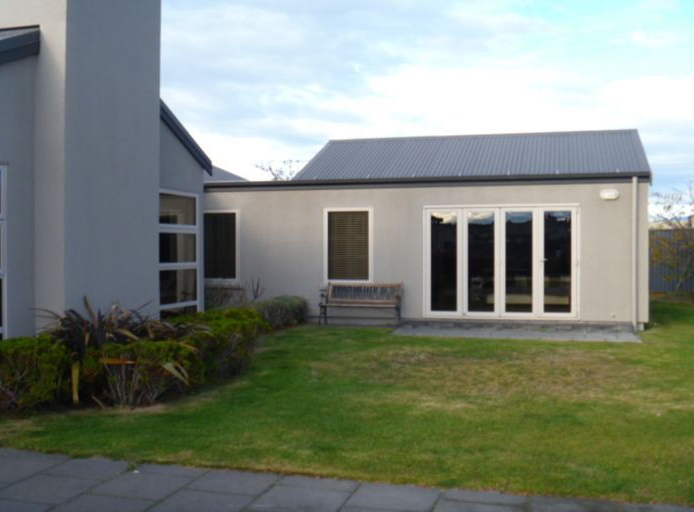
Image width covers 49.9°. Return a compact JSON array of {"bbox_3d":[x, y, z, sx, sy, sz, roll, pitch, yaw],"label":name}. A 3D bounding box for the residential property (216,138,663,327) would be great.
[{"bbox_3d":[1.746,-0.724,16.738,8.850,3.870,5.050,0,0,16],"label":"residential property"}]

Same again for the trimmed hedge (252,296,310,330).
[{"bbox_3d":[-1.280,1.040,14.200,1.100,0.600,1.100,0,0,16],"label":"trimmed hedge"}]

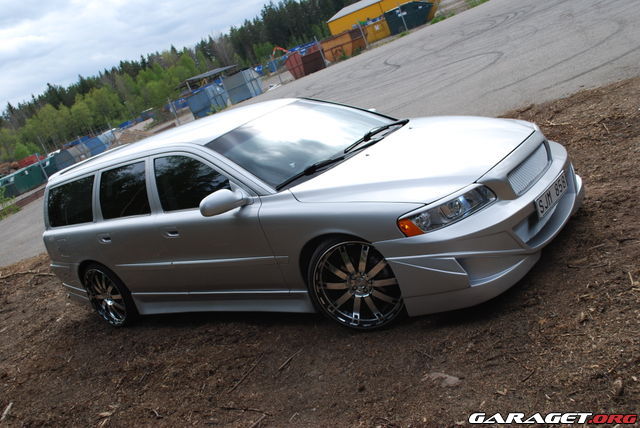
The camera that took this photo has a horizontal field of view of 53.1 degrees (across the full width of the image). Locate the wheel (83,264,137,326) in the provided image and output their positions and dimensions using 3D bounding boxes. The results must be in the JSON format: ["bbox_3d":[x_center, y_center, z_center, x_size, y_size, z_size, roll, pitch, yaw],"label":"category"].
[{"bbox_3d":[-1.795,0.674,5.628,0.580,0.580,0.220,-8,18,41],"label":"wheel"}]

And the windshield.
[{"bbox_3d":[-0.145,-0.620,4.730,0.869,0.140,1.500,22,35,28],"label":"windshield"}]

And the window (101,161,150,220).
[{"bbox_3d":[-1.555,-0.167,5.105,0.718,0.407,0.040,-8,-6,41],"label":"window"}]

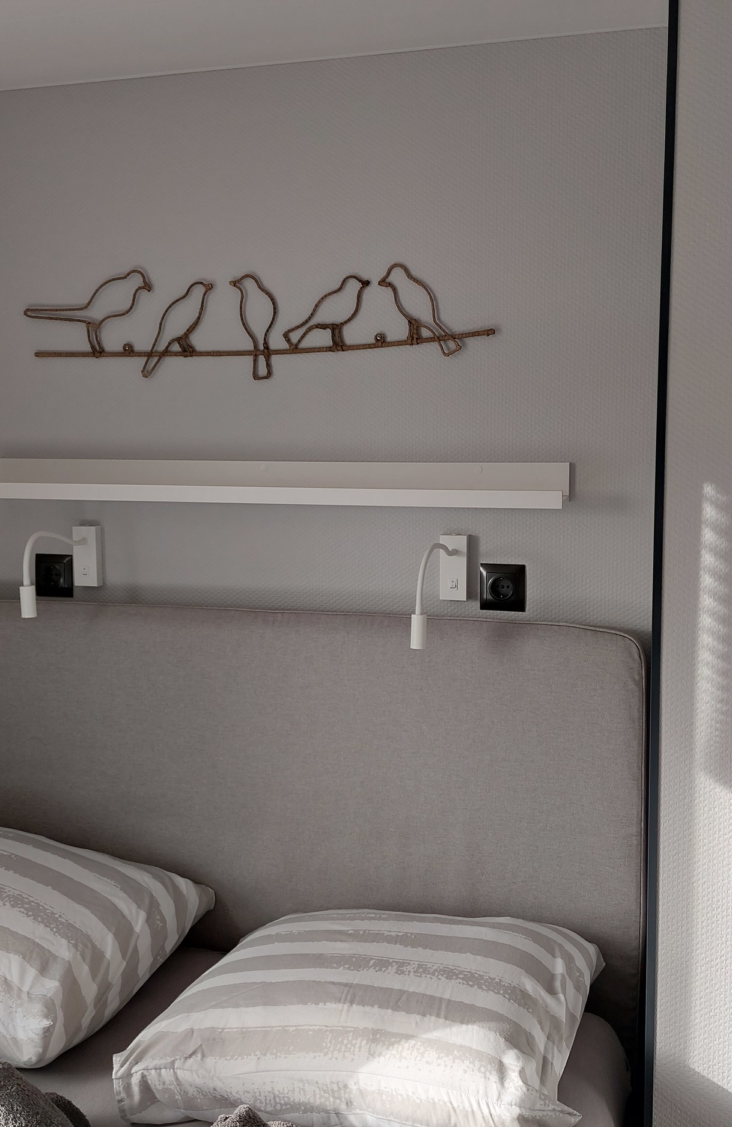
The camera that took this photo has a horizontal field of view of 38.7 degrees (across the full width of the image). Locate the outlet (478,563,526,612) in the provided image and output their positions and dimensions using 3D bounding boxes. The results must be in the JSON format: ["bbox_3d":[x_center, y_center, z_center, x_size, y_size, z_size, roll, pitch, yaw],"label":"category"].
[{"bbox_3d":[0.249,0.045,1.894,0.082,0.082,0.012,1,6,14],"label":"outlet"}]

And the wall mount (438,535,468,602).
[{"bbox_3d":[0.163,0.007,1.906,0.049,0.117,0.025,1,6,14],"label":"wall mount"}]

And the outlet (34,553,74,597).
[{"bbox_3d":[-0.629,0.026,2.110,0.082,0.082,0.012,1,6,14],"label":"outlet"}]

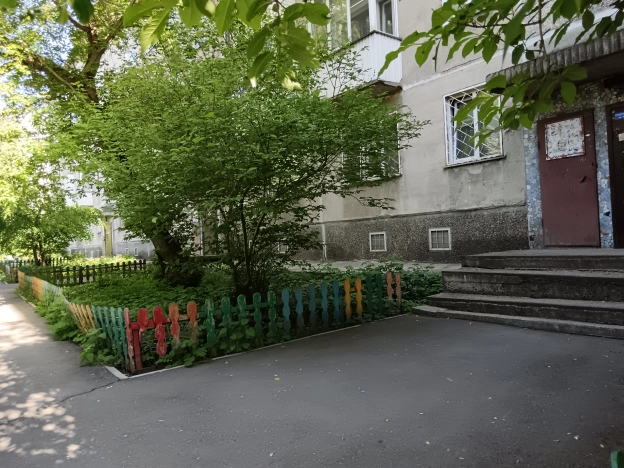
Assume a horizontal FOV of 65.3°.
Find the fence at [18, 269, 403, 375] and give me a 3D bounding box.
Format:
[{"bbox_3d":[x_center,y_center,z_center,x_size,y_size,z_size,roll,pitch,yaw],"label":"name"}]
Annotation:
[{"bbox_3d":[-2.934,0.881,8.292,3.368,0.470,9.770,-2,-1,-38],"label":"fence"}]

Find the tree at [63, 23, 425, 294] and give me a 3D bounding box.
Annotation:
[{"bbox_3d":[-1.020,-1.050,7.200,5.100,4.000,4.600,-2,-1,-8],"label":"tree"}]

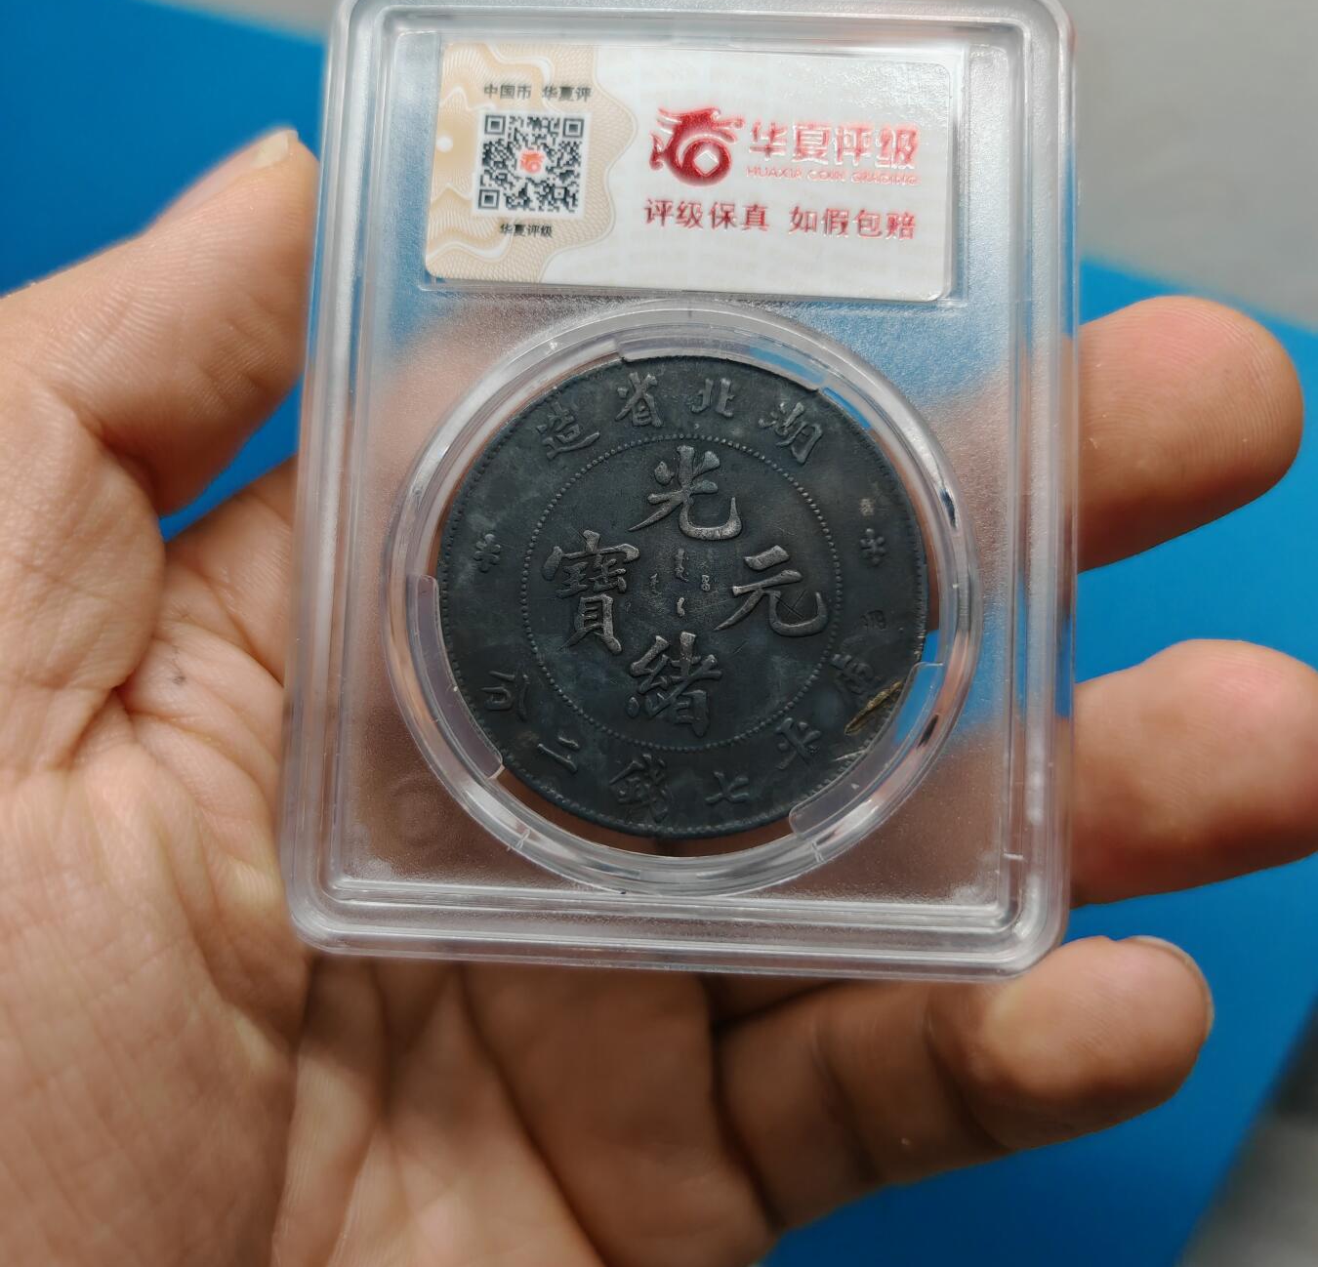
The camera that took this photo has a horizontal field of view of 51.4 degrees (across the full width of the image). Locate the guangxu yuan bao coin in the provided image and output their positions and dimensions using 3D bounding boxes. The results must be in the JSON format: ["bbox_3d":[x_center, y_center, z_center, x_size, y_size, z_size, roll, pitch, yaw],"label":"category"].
[{"bbox_3d":[0.002,-0.003,0.111,0.039,0.003,0.039,4,83,1],"label":"guangxu yuan bao coin"}]

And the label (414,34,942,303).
[{"bbox_3d":[0.003,-0.038,0.114,0.043,0.001,0.021,2,83,1],"label":"label"}]

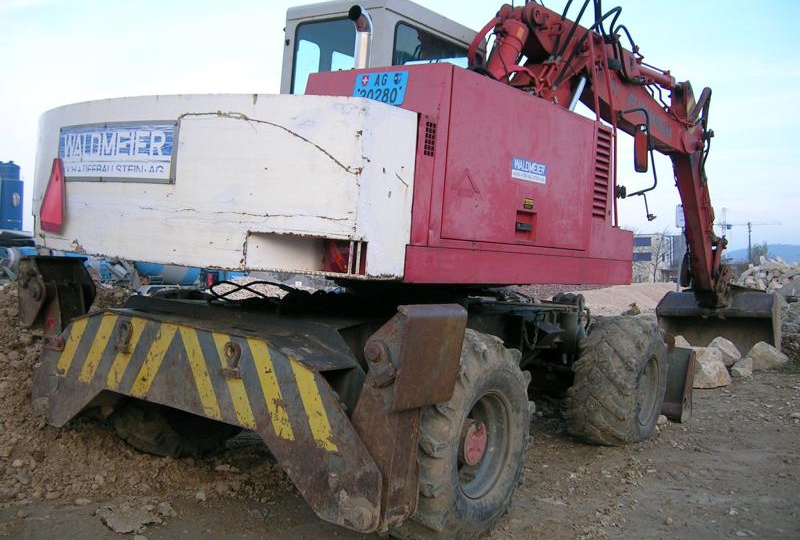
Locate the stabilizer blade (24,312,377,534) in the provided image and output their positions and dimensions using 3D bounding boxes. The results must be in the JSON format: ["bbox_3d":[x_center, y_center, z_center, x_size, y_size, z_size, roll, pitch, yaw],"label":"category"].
[{"bbox_3d":[-0.966,0.591,3.999,2.502,0.724,0.355,7,3,36],"label":"stabilizer blade"}]

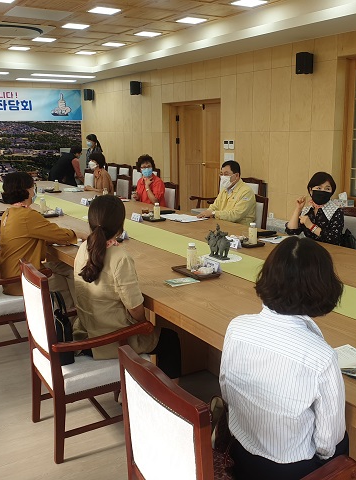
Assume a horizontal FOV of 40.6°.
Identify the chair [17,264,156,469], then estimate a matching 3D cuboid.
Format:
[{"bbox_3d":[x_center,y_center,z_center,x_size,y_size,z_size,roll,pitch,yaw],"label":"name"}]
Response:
[{"bbox_3d":[-0.483,0.563,2.578,0.576,0.976,0.556,-9,15,-30],"label":"chair"}]

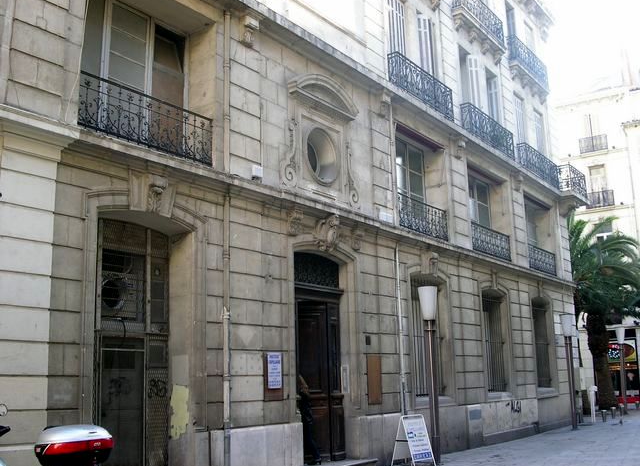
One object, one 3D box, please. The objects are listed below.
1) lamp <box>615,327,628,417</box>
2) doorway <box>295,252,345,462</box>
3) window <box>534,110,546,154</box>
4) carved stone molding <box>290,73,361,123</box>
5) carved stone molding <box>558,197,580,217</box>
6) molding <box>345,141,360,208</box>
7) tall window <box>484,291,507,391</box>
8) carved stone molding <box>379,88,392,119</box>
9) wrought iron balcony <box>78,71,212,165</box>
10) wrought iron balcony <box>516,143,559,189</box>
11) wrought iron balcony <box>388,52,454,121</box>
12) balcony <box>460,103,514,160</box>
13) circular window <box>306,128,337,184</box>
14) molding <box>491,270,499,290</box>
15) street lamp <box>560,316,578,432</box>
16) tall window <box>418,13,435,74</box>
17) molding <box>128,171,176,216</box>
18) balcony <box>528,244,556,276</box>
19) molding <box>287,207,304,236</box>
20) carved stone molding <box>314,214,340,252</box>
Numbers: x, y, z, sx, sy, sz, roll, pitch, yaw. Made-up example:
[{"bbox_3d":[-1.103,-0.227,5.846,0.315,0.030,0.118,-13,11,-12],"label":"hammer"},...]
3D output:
[{"bbox_3d":[13.806,6.300,32.025,0.430,3.800,0.430,-7,-13,22],"label":"lamp"},{"bbox_3d":[-0.023,2.173,12.357,0.360,3.640,1.630,-10,-14,35],"label":"doorway"},{"bbox_3d":[8.245,-3.252,26.392,0.206,2.752,1.082,-10,-15,35],"label":"window"},{"bbox_3d":[0.100,-2.621,13.239,0.280,0.670,1.950,-10,-14,35],"label":"carved stone molding"},{"bbox_3d":[9.605,-0.973,26.956,0.670,0.618,0.567,-10,-15,35],"label":"carved stone molding"},{"bbox_3d":[0.711,-1.279,15.374,0.120,1.400,0.355,-10,-15,35],"label":"molding"},{"bbox_3d":[4.561,2.914,18.640,0.070,2.500,1.500,-10,-14,35],"label":"tall window"},{"bbox_3d":[1.581,-3.102,16.972,0.200,0.570,0.270,-10,-15,35],"label":"carved stone molding"},{"bbox_3d":[-2.570,-1.685,10.734,0.082,0.835,2.618,-10,-15,35],"label":"wrought iron balcony"},{"bbox_3d":[7.153,-2.100,22.867,0.280,0.870,3.000,-10,-14,35],"label":"wrought iron balcony"},{"bbox_3d":[2.746,-3.838,18.687,0.300,0.899,2.980,-10,-15,35],"label":"wrought iron balcony"},{"bbox_3d":[5.203,-3.056,21.663,0.309,0.979,3.453,-10,-15,35],"label":"balcony"},{"bbox_3d":[-0.031,-1.424,13.138,0.280,1.060,0.990,-10,-14,35],"label":"circular window"},{"bbox_3d":[4.695,1.227,18.842,0.150,0.540,0.320,-10,-14,35],"label":"molding"},{"bbox_3d":[8.481,4.683,23.760,0.450,3.800,0.450,-6,-13,19],"label":"street lamp"},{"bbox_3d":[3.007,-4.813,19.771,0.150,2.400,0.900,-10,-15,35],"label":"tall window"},{"bbox_3d":[-2.514,-0.570,10.577,0.290,0.540,0.650,-10,-15,35],"label":"molding"},{"bbox_3d":[7.066,0.884,22.323,0.070,0.740,2.420,-10,-14,35],"label":"balcony"},{"bbox_3d":[-0.468,-0.217,13.403,0.200,0.470,0.260,-10,-15,35],"label":"molding"},{"bbox_3d":[0.151,-0.004,12.660,0.300,0.760,0.640,-10,-14,35],"label":"carved stone molding"}]

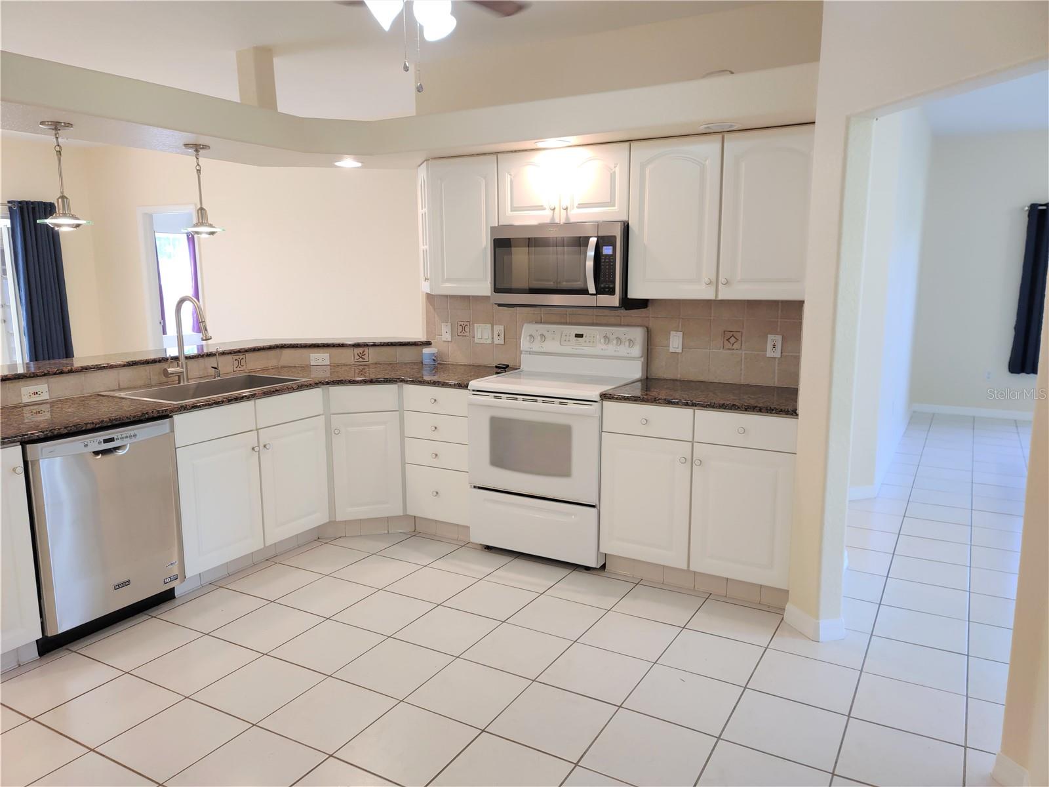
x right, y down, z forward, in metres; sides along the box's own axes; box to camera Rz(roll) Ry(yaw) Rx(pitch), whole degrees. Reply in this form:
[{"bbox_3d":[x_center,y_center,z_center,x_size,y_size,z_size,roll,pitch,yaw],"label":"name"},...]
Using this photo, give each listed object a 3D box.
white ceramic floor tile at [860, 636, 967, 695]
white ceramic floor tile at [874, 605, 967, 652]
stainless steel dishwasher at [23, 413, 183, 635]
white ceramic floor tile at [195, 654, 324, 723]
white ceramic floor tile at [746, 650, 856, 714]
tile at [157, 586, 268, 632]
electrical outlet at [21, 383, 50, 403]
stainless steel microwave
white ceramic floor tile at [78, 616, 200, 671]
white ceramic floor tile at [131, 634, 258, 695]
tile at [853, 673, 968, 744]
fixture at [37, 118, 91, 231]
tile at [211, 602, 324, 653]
[{"bbox_3d":[1.528,1.058,3.074,0.343,0.010,0.343,6,11,29],"label":"white ceramic floor tile"},{"bbox_3d":[1.689,1.004,3.354,0.341,0.010,0.341,6,11,30],"label":"white ceramic floor tile"},{"bbox_3d":[-1.952,0.535,3.396,0.600,0.820,0.605,6,11,29],"label":"stainless steel dishwasher"},{"bbox_3d":[-0.963,1.074,2.873,0.338,0.010,0.338,5,11,30],"label":"white ceramic floor tile"},{"bbox_3d":[1.034,1.060,2.907,0.338,0.010,0.338,5,11,30],"label":"white ceramic floor tile"},{"bbox_3d":[-1.403,0.978,3.559,0.343,0.010,0.343,6,11,29],"label":"tile"},{"bbox_3d":[-2.200,0.001,3.543,0.008,0.070,0.115,5,11,30],"label":"electrical outlet"},{"bbox_3d":[0.249,-0.671,4.158,0.759,0.425,0.410,5,11,30],"label":"stainless steel microwave"},{"bbox_3d":[-1.569,1.026,3.255,0.340,0.012,0.340,5,11,29],"label":"white ceramic floor tile"},{"bbox_3d":[-1.260,1.047,3.042,0.338,0.010,0.338,5,11,30],"label":"white ceramic floor tile"},{"bbox_3d":[1.352,1.103,2.766,0.341,0.010,0.341,6,11,30],"label":"tile"},{"bbox_3d":[-2.018,-0.946,3.440,0.205,0.452,0.205,5,11,29],"label":"fixture"},{"bbox_3d":[-1.099,1.007,3.390,0.343,0.010,0.343,6,11,29],"label":"tile"}]

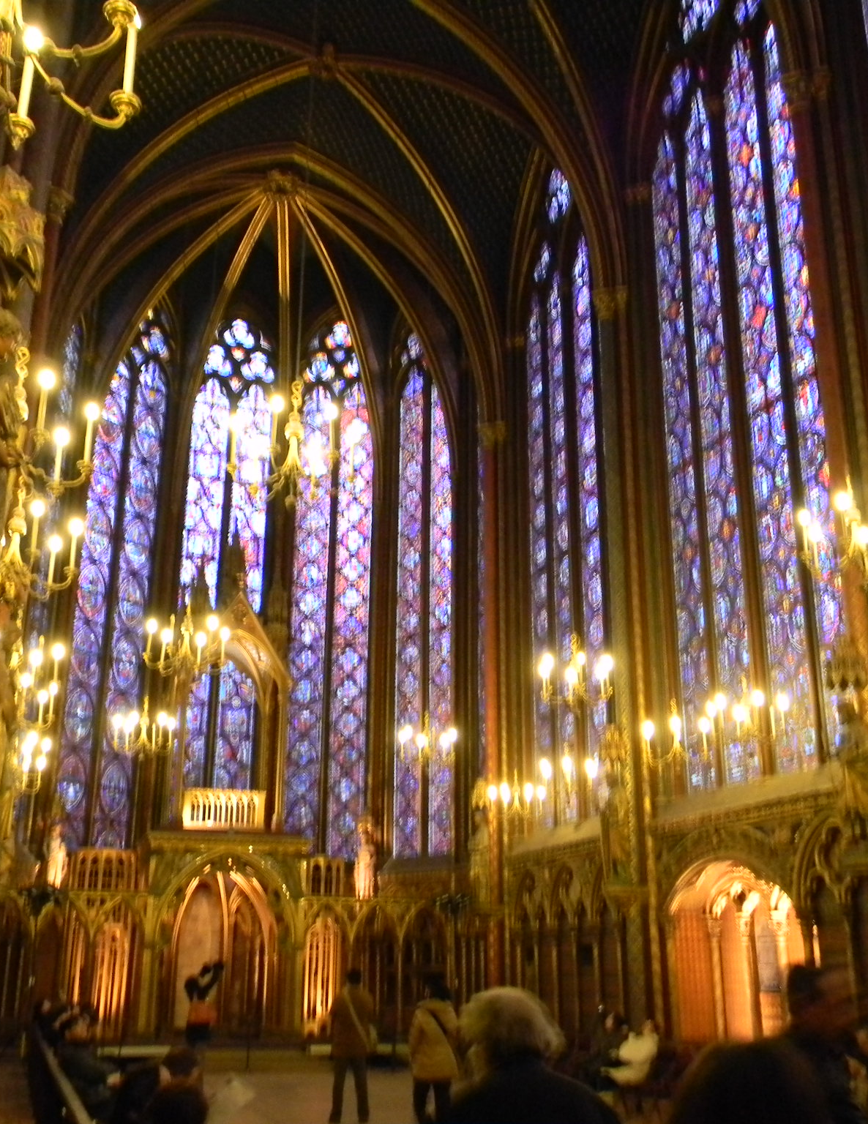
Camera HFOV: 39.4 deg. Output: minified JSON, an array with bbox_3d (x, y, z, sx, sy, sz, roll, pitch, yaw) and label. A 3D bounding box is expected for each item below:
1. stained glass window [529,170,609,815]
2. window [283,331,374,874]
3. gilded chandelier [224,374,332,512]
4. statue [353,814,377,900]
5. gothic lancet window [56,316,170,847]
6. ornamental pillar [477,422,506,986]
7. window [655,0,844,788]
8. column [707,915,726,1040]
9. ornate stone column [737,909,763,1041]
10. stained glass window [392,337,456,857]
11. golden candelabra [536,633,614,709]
[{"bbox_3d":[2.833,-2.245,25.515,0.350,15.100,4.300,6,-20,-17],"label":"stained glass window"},{"bbox_3d":[-2.791,0.223,33.132,2.200,15.400,0.300,-3,-19,11],"label":"window"},{"bbox_3d":[-1.106,-0.950,9.602,1.000,1.160,1.000,6,-20,-17],"label":"gilded chandelier"},{"bbox_3d":[-1.624,7.008,28.736,0.520,1.850,0.450,-6,-20,18],"label":"statue"},{"bbox_3d":[-7.990,-0.047,30.695,0.250,14.029,2.080,-15,-24,38],"label":"gothic lancet window"},{"bbox_3d":[1.308,3.250,26.410,0.550,13.850,0.550,6,-20,-17],"label":"ornamental pillar"},{"bbox_3d":[4.817,-4.054,19.759,0.350,14.950,4.600,6,-20,-17],"label":"window"},{"bbox_3d":[4.299,6.416,18.488,0.230,2.050,0.230,6,-20,-17],"label":"column"},{"bbox_3d":[4.578,6.145,17.685,0.250,2.050,0.250,6,-20,-17],"label":"ornate stone column"},{"bbox_3d":[-0.190,-0.064,31.842,2.100,15.200,0.300,-16,-25,39],"label":"stained glass window"},{"bbox_3d":[1.960,1.508,16.836,1.000,1.100,1.000,0,-19,0],"label":"golden candelabra"}]

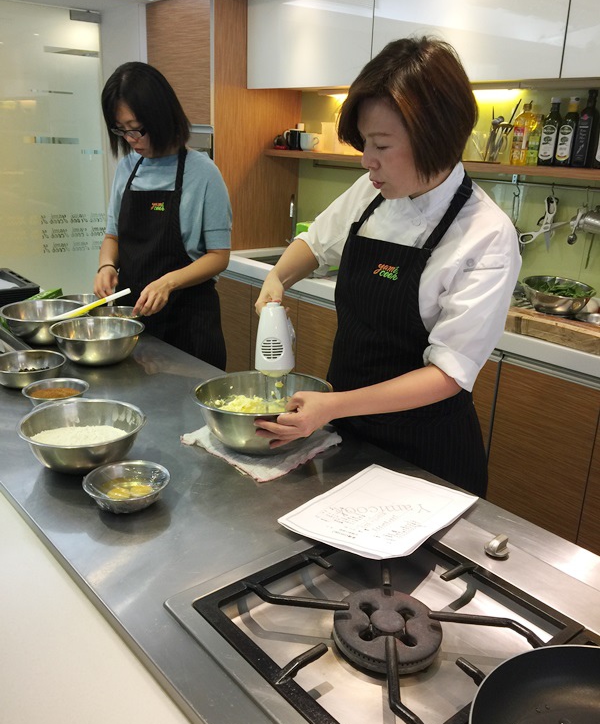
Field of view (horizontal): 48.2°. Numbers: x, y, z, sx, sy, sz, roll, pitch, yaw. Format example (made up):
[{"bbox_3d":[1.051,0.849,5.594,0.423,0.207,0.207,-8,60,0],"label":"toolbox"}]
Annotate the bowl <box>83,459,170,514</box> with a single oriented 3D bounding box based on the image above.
[{"bbox_3d":[-0.299,0.227,1.167,0.146,0.047,0.146,2,19,-1],"label":"bowl"}]

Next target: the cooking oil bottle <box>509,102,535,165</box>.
[{"bbox_3d":[0.868,-0.880,2.598,0.078,0.224,0.072,19,25,41],"label":"cooking oil bottle"}]

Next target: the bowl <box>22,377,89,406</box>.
[{"bbox_3d":[-0.556,0.087,1.536,0.146,0.050,0.146,2,19,-1],"label":"bowl"}]

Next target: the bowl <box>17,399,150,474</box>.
[{"bbox_3d":[-0.421,0.153,1.316,0.236,0.082,0.236,2,19,-1],"label":"bowl"}]

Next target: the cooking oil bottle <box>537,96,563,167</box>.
[{"bbox_3d":[0.944,-0.861,2.511,0.064,0.243,0.064,14,22,32],"label":"cooking oil bottle"}]

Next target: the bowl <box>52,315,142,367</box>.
[{"bbox_3d":[-0.571,-0.053,1.905,0.258,0.088,0.258,2,19,-1],"label":"bowl"}]

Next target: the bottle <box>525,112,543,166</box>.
[{"bbox_3d":[0.907,-0.852,2.575,0.050,0.186,0.050,19,25,41],"label":"bottle"}]

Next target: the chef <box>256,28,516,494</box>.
[{"bbox_3d":[0.123,0.187,1.471,0.520,1.620,0.540,-10,22,-31],"label":"chef"}]

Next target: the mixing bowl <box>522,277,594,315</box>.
[{"bbox_3d":[0.927,-0.228,2.418,0.255,0.090,0.255,2,19,-1],"label":"mixing bowl"}]

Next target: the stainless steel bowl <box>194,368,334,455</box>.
[{"bbox_3d":[-0.077,0.112,1.405,0.285,0.115,0.285,2,19,-1],"label":"stainless steel bowl"}]

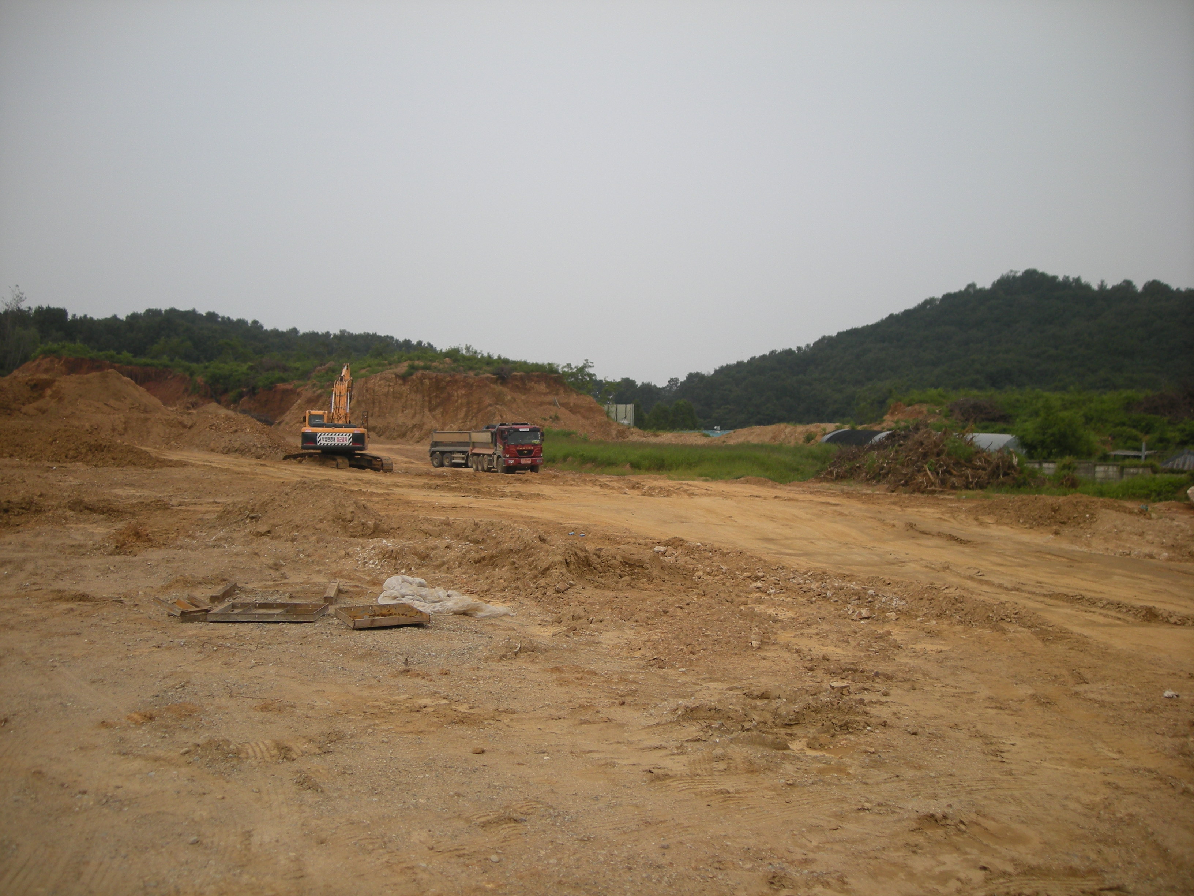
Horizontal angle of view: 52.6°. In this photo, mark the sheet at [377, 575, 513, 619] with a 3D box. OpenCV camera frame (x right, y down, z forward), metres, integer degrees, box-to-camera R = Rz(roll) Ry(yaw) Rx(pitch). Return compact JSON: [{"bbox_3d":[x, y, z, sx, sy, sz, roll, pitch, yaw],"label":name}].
[{"bbox_3d":[-1.400,1.320,11.050,1.300,0.250,1.000,0,1,15],"label":"sheet"}]

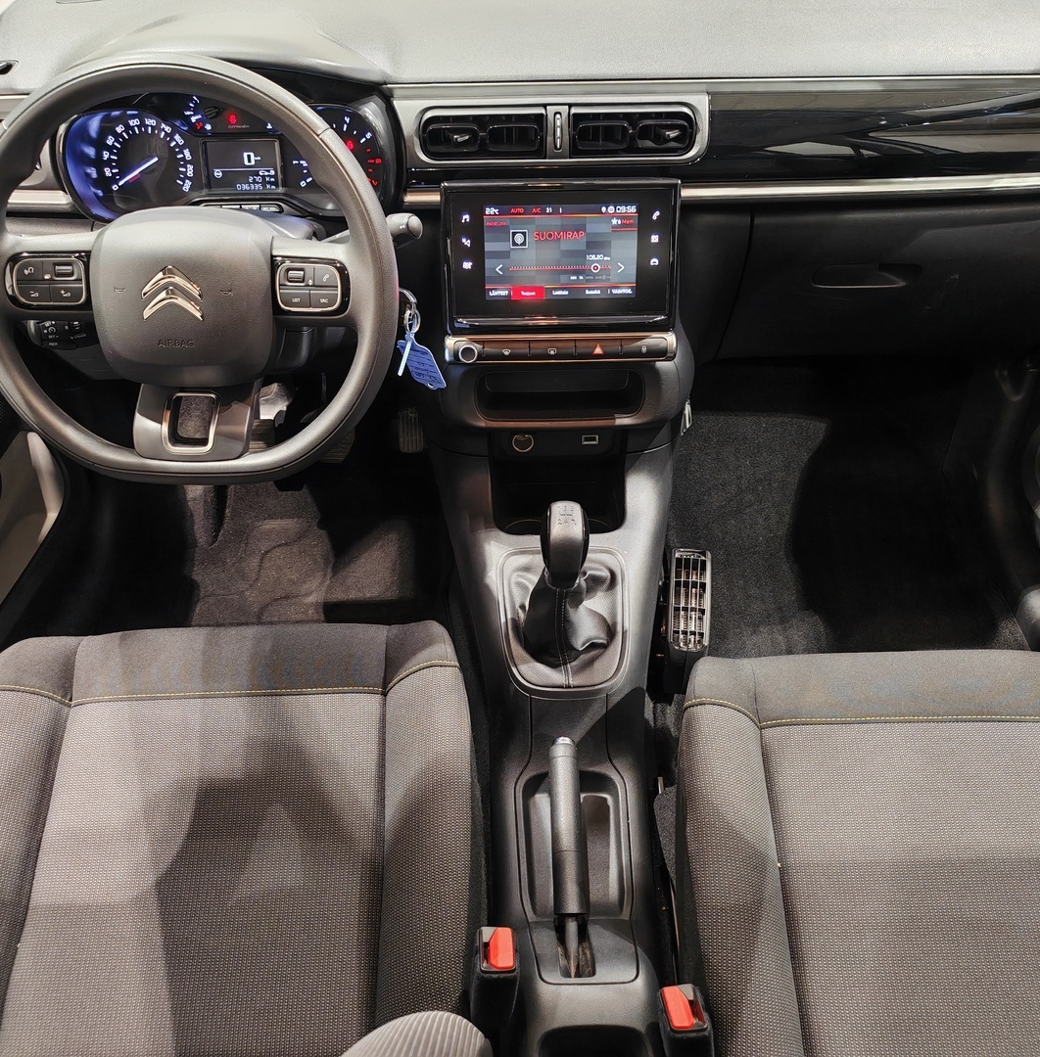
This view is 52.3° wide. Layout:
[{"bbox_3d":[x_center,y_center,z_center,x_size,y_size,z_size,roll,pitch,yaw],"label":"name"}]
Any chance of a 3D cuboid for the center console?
[{"bbox_3d":[0.048,0.104,0.971,0.270,0.600,0.840,-1,38,0],"label":"center console"}]

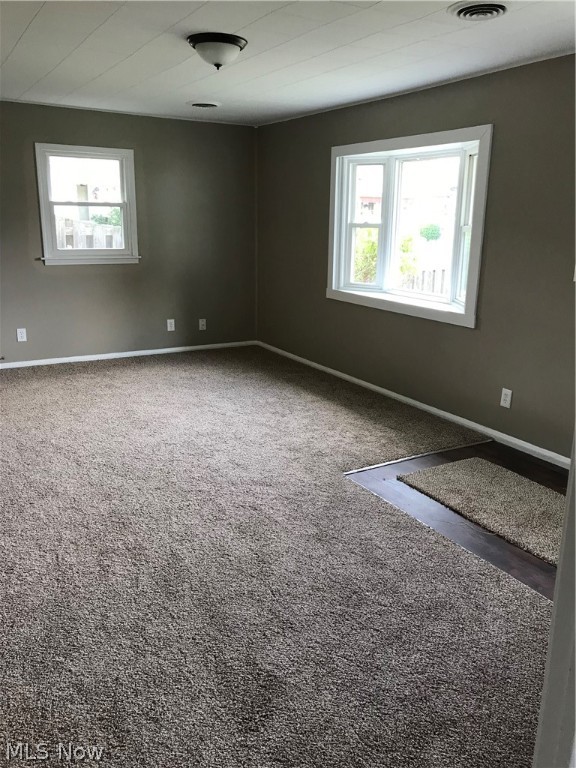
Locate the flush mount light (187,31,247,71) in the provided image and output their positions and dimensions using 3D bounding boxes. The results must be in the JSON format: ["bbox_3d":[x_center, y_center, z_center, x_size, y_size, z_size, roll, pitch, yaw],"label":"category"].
[{"bbox_3d":[-0.384,-1.806,3.416,0.330,0.145,0.330,1,15,0],"label":"flush mount light"}]

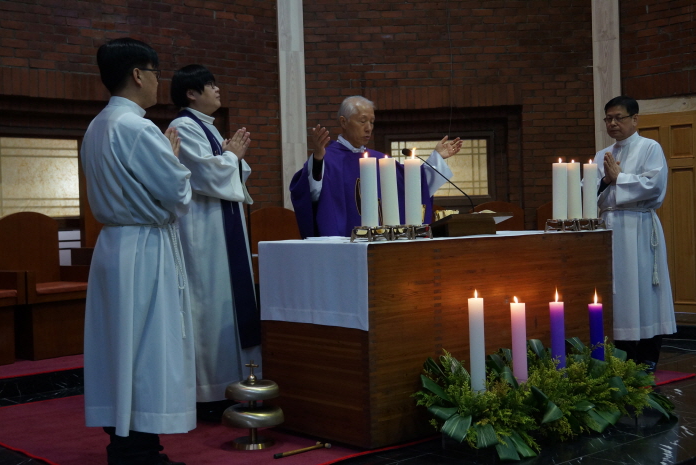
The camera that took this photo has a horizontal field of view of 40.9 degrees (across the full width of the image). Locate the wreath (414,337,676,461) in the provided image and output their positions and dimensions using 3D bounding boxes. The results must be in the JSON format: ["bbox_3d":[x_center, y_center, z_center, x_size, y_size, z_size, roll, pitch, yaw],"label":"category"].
[{"bbox_3d":[0.922,0.720,4.348,1.400,0.380,0.480,-2,1,-41],"label":"wreath"}]

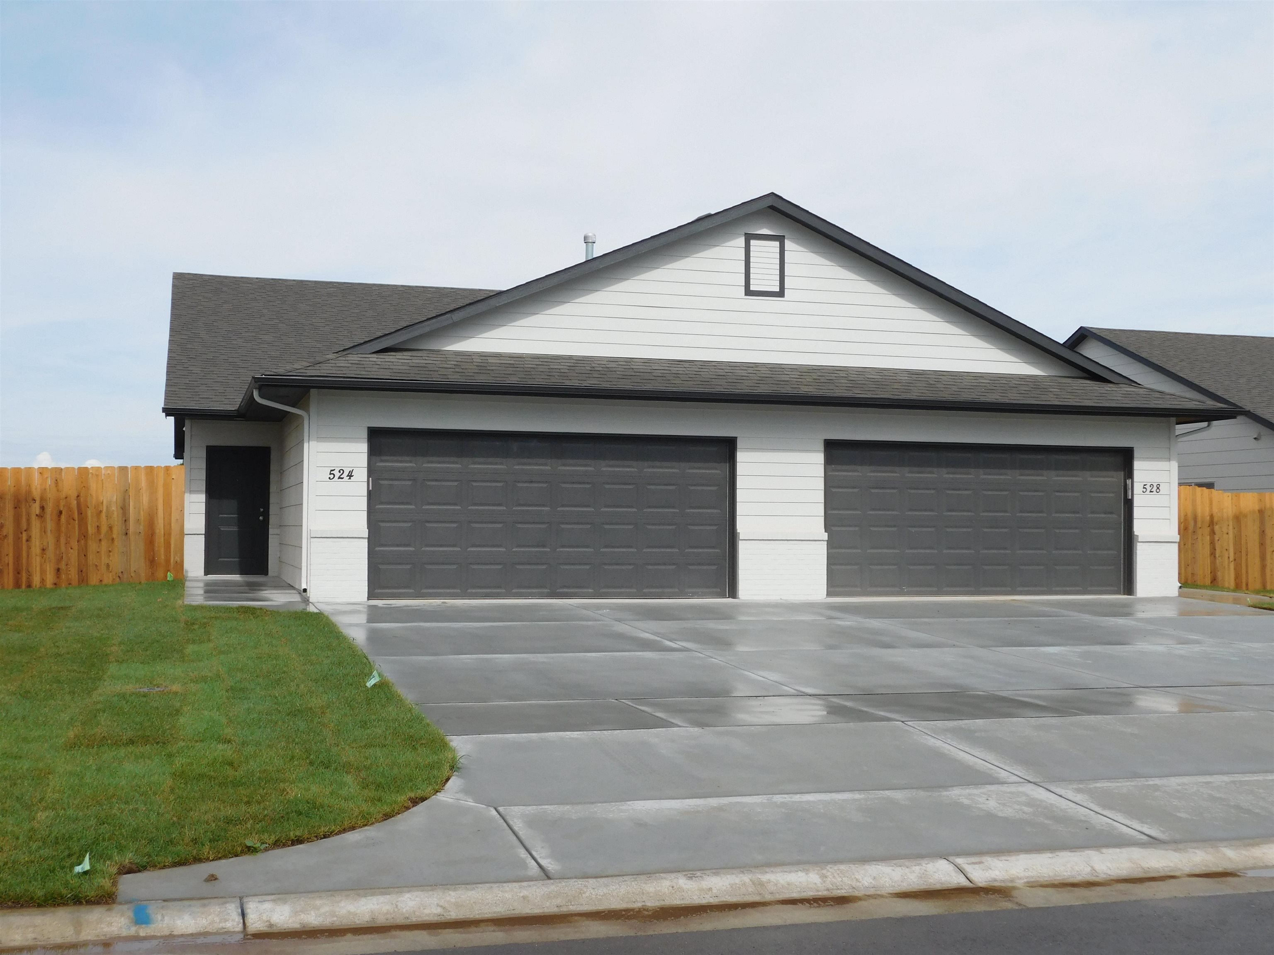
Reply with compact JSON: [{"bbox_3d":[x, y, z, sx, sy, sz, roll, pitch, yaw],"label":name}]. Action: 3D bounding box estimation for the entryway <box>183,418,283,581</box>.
[{"bbox_3d":[-6.488,0.331,23.701,1.500,2.550,0.300,1,-3,-17],"label":"entryway"}]

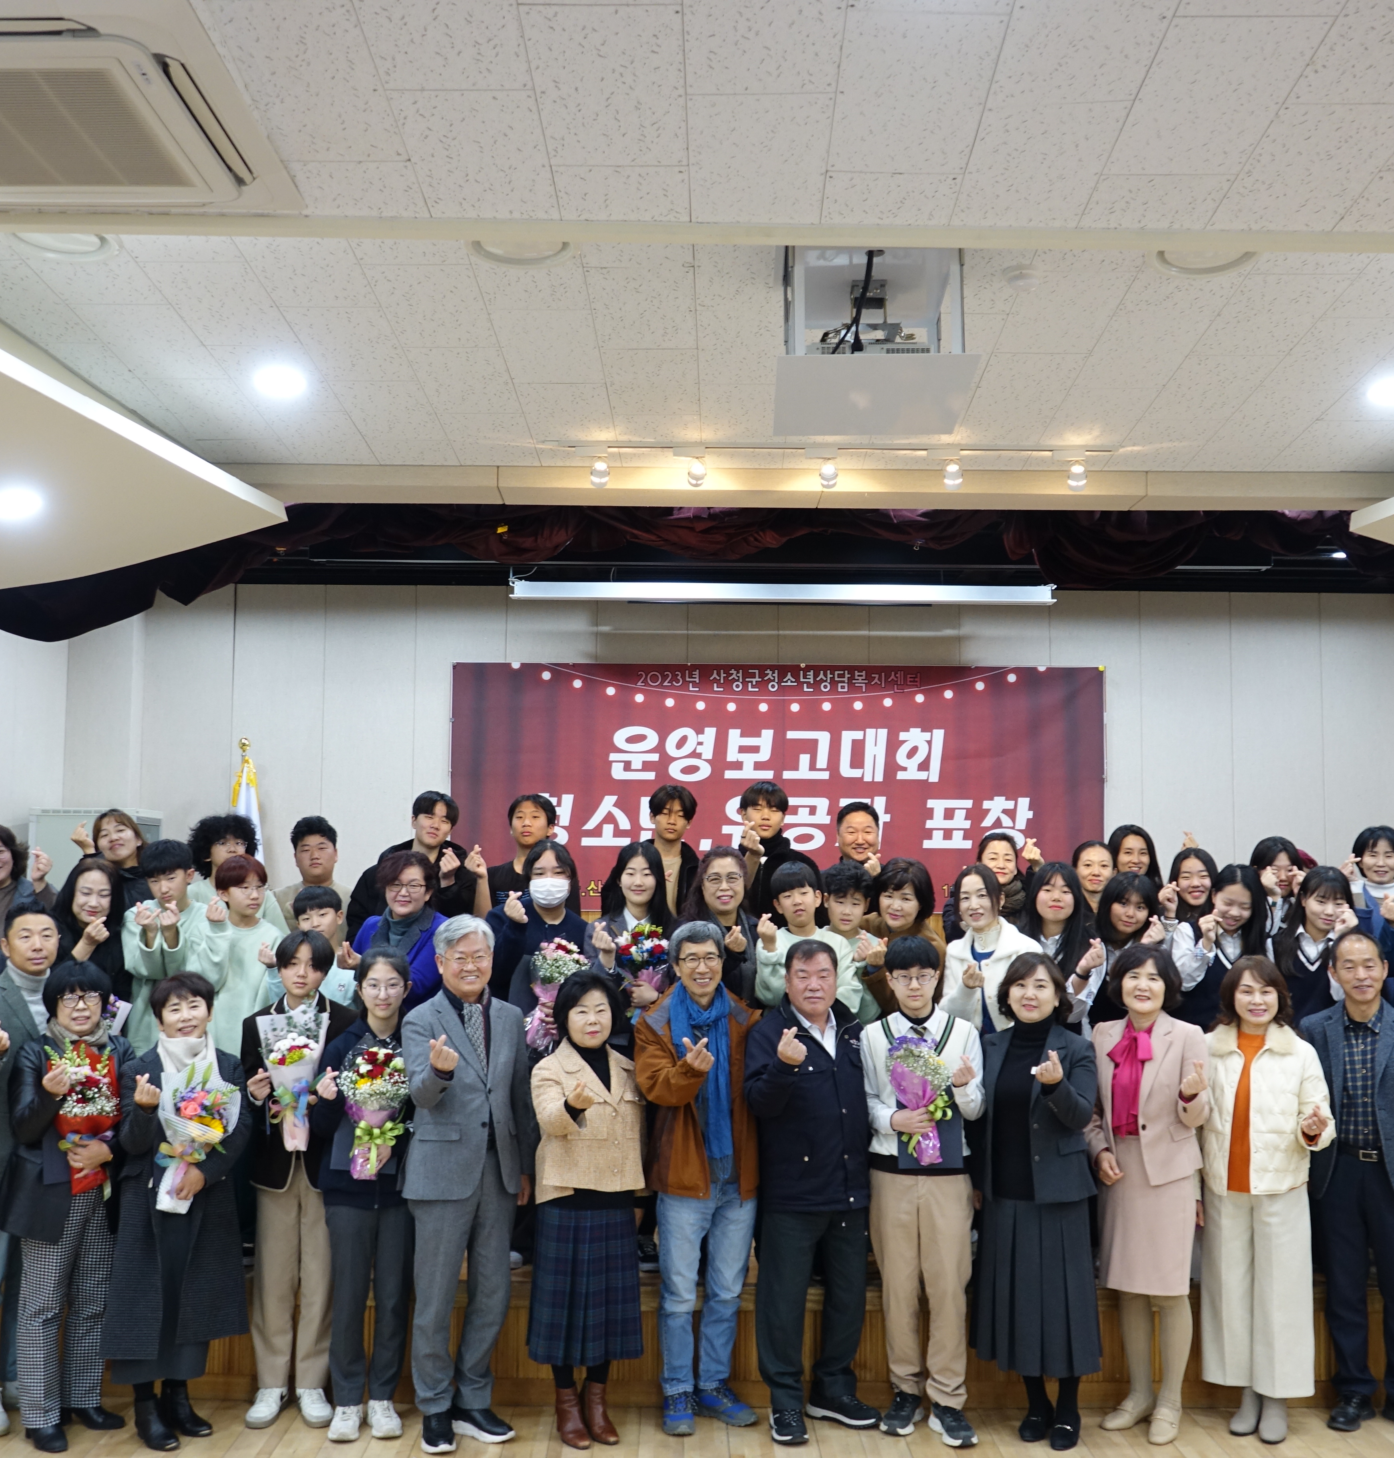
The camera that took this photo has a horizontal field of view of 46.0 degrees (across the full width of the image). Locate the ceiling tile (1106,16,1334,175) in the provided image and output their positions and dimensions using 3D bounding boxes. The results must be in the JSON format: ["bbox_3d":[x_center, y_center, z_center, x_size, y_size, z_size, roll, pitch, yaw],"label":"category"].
[{"bbox_3d":[1.028,-1.261,3.290,0.300,0.018,0.600,1,-9,1],"label":"ceiling tile"}]

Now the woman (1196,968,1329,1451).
[{"bbox_3d":[1.954,1.608,5.674,0.480,1.600,0.350,-1,-5,11],"label":"woman"}]

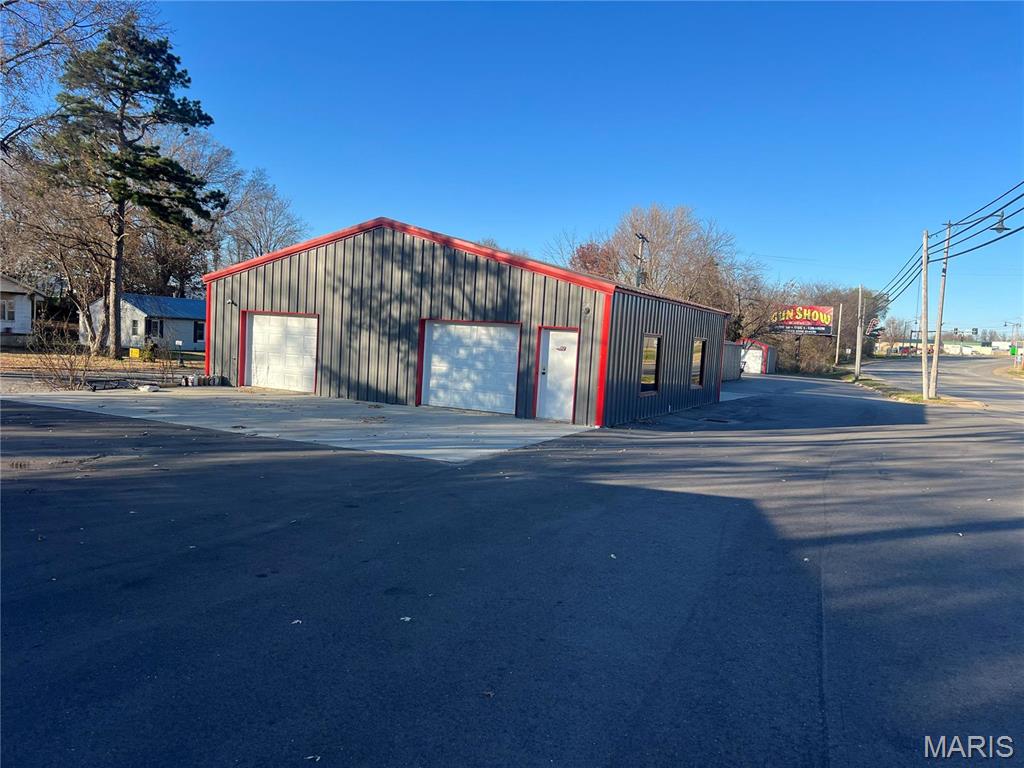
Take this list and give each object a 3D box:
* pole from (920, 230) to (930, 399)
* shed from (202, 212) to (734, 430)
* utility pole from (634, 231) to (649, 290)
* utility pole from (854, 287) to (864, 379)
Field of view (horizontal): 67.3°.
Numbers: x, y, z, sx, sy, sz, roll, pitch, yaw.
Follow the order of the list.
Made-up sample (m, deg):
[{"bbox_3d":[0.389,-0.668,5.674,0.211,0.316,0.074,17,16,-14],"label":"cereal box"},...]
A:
[{"bbox_3d":[20.463,-3.373,38.047,0.330,8.259,0.330,0,4,18],"label":"pole"},{"bbox_3d":[-0.594,-2.020,24.888,12.574,4.625,12.261,5,4,27],"label":"shed"},{"bbox_3d":[8.646,-5.646,53.295,0.700,9.622,2.700,5,4,27],"label":"utility pole"},{"bbox_3d":[29.217,-4.322,64.758,0.320,7.897,0.320,1,4,18],"label":"utility pole"}]

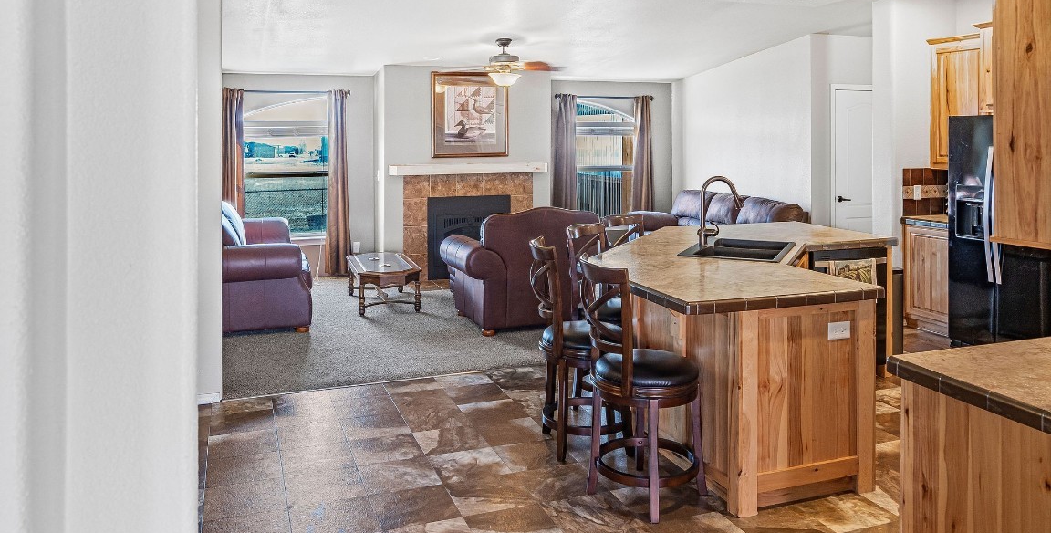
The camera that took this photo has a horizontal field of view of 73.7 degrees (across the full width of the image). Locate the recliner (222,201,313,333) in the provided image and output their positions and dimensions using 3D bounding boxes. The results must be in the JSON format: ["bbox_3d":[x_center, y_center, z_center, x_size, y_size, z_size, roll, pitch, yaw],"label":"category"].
[{"bbox_3d":[-2.599,-0.091,6.446,1.000,0.970,2.000,-3,7,-22],"label":"recliner"}]

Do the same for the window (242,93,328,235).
[{"bbox_3d":[-2.682,-1.117,7.836,0.995,1.591,0.100,-3,7,-22],"label":"window"}]

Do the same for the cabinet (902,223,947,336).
[{"bbox_3d":[3.129,0.123,5.470,0.060,0.800,0.460,-3,7,-22],"label":"cabinet"}]

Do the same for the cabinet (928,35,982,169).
[{"bbox_3d":[3.523,-1.299,5.641,0.340,1.040,0.500,-3,7,-22],"label":"cabinet"}]

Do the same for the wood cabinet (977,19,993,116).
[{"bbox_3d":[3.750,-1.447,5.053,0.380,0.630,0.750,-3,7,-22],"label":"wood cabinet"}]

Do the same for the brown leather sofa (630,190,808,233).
[{"bbox_3d":[2.138,-0.346,8.004,1.000,0.900,2.200,-3,7,-22],"label":"brown leather sofa"}]

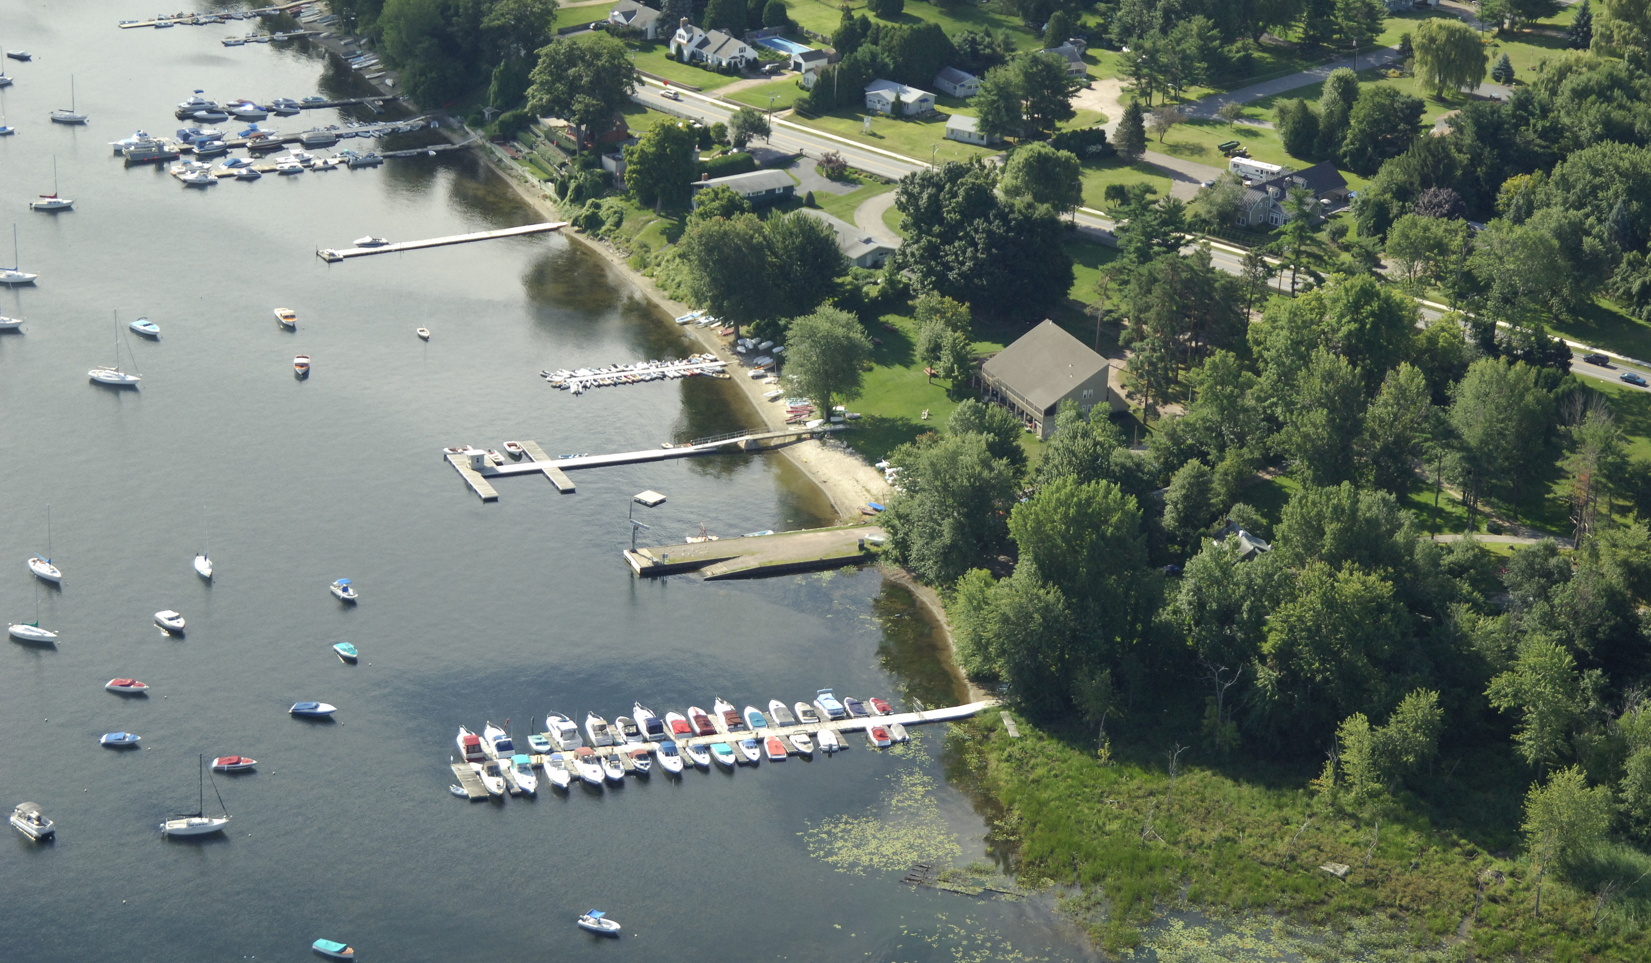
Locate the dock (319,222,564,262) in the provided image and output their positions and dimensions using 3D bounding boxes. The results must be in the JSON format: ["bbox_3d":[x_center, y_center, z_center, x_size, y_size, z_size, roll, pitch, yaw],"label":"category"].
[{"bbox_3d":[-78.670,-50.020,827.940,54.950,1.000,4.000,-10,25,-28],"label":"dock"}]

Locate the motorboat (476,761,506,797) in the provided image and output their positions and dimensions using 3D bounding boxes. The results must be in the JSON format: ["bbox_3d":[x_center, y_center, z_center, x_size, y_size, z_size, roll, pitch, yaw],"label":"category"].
[{"bbox_3d":[-45.460,40.440,545.420,2.600,2.450,7.250,-6,23,-19],"label":"motorboat"}]

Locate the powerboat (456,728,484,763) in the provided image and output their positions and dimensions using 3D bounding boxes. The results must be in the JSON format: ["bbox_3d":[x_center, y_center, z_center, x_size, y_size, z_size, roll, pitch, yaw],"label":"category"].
[{"bbox_3d":[-50.095,36.695,559.366,2.610,2.460,8.080,-5,23,-17],"label":"powerboat"}]

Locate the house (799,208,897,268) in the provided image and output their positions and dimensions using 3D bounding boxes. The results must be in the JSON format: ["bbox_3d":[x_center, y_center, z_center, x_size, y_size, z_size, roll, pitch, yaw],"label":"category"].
[{"bbox_3d":[2.780,-49.770,813.750,10.690,4.330,28.380,-12,26,-31],"label":"house"}]

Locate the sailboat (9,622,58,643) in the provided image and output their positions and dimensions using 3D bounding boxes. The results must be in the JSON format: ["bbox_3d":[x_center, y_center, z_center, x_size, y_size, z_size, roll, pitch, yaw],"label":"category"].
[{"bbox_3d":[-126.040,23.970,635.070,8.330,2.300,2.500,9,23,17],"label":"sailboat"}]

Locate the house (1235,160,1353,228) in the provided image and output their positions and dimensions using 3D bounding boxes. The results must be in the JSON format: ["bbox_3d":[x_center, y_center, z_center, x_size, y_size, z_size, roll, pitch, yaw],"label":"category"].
[{"bbox_3d":[91.640,-55.510,771.050,14.200,6.370,28.700,19,27,37],"label":"house"}]

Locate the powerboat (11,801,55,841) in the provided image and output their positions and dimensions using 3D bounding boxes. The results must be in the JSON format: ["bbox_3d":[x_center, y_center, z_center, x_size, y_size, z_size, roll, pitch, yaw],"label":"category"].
[{"bbox_3d":[-105.190,44.830,528.860,6.270,2.550,2.550,21,28,39],"label":"powerboat"}]

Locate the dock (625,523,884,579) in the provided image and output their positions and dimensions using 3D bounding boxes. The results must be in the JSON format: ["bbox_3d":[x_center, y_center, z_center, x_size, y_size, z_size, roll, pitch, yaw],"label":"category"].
[{"bbox_3d":[-9.939,11.650,626.808,41.370,1.580,12.610,-7,24,-21],"label":"dock"}]

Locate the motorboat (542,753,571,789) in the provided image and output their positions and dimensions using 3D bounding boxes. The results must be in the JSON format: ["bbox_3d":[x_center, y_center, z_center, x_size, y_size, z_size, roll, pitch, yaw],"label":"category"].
[{"bbox_3d":[-37.106,40.246,552.363,2.660,2.070,7.390,-5,23,-18],"label":"motorboat"}]

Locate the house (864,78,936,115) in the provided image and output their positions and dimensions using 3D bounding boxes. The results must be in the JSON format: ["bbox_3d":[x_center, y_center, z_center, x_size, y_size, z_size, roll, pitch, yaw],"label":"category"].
[{"bbox_3d":[14.560,-79.900,829.170,14.010,4.110,10.480,19,27,37],"label":"house"}]

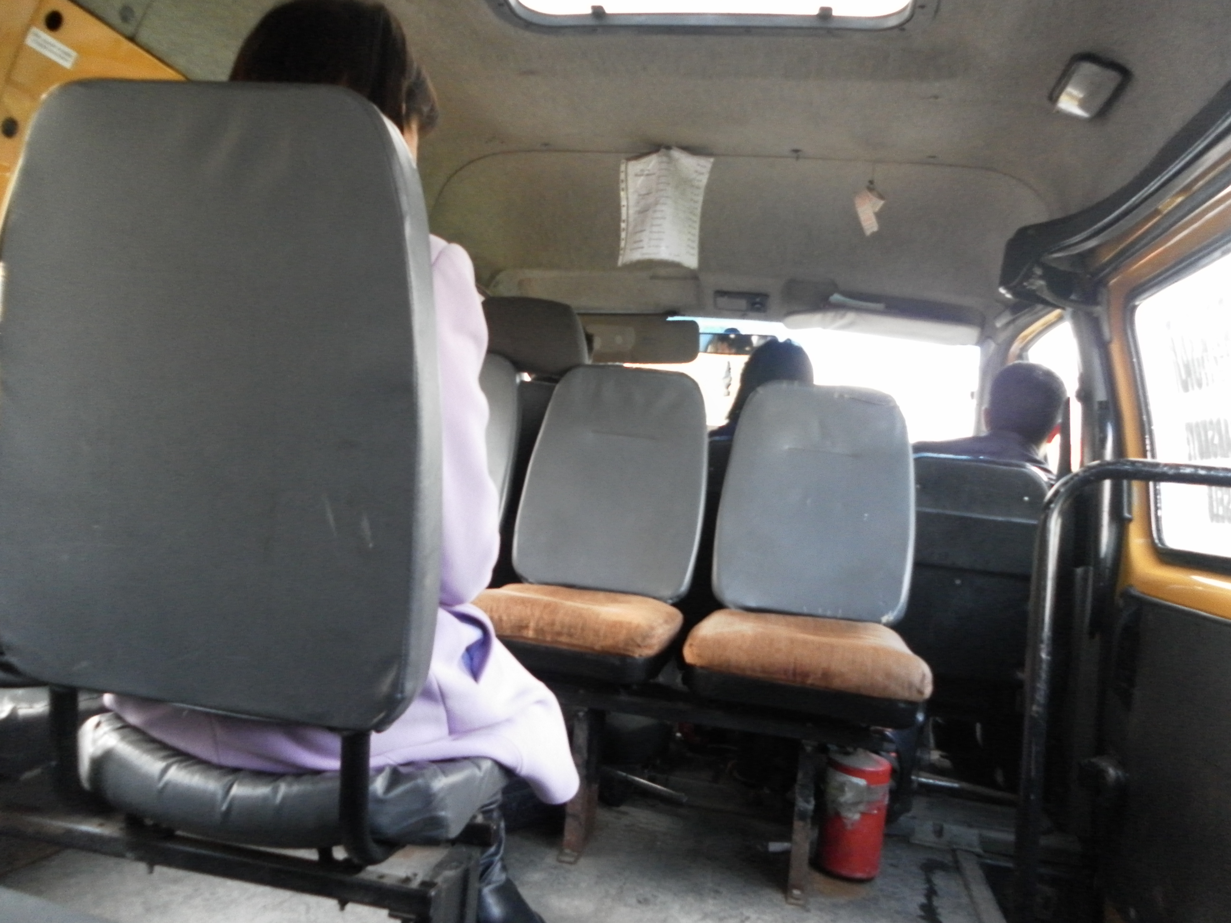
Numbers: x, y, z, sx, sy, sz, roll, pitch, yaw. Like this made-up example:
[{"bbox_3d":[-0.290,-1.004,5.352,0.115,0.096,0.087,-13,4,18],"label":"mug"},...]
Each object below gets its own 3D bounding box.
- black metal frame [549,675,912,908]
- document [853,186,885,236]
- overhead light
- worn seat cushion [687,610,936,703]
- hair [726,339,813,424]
[{"bbox_3d":[0.139,0.574,1.861,0.680,0.285,0.340,5,0,11],"label":"black metal frame"},{"bbox_3d":[0.648,-0.642,2.538,0.070,0.125,0.040,5,0,11],"label":"document"},{"bbox_3d":[0.867,-0.679,1.822,0.098,0.035,0.150,21,3,11],"label":"overhead light"},{"bbox_3d":[0.337,0.328,1.761,0.390,0.090,0.380,5,0,11],"label":"worn seat cushion"},{"bbox_3d":[0.385,-0.182,2.433,0.200,0.225,0.220,5,0,11],"label":"hair"}]

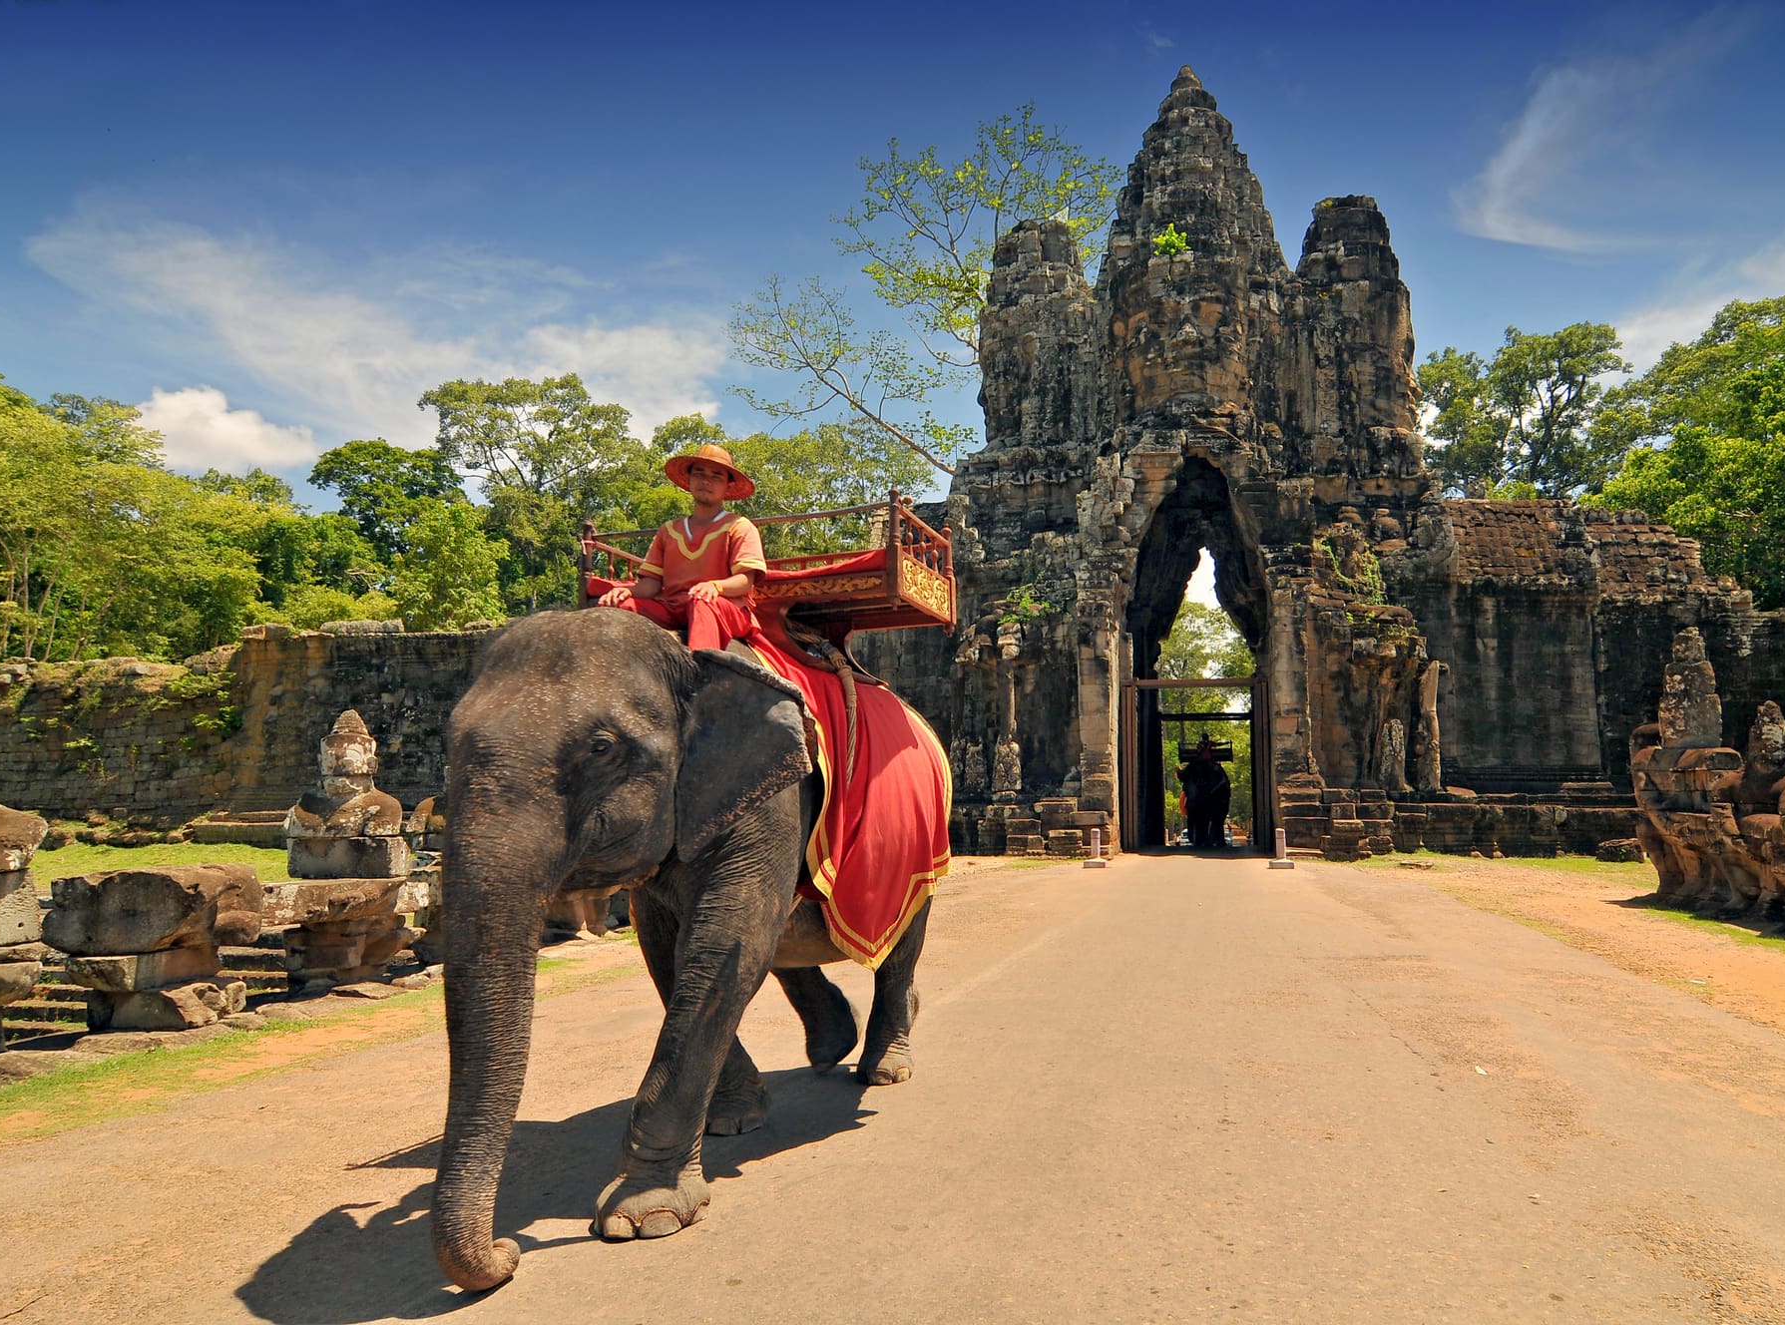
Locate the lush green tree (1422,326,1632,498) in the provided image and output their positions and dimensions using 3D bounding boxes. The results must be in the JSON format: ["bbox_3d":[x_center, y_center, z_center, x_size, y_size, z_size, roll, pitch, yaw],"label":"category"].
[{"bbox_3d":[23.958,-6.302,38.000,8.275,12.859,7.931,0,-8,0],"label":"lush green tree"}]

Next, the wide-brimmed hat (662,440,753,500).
[{"bbox_3d":[-0.744,-0.783,4.050,0.370,0.155,0.370,11,-7,1],"label":"wide-brimmed hat"}]

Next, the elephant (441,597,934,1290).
[{"bbox_3d":[-0.629,0.971,4.371,1.250,2.280,3.050,-3,-8,21],"label":"elephant"}]

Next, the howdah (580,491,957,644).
[{"bbox_3d":[-0.574,-0.381,4.664,1.520,0.560,0.720,-3,-8,21],"label":"howdah"}]

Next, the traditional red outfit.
[{"bbox_3d":[-0.810,-0.230,4.030,0.600,0.780,0.520,-2,-8,14],"label":"traditional red outfit"}]

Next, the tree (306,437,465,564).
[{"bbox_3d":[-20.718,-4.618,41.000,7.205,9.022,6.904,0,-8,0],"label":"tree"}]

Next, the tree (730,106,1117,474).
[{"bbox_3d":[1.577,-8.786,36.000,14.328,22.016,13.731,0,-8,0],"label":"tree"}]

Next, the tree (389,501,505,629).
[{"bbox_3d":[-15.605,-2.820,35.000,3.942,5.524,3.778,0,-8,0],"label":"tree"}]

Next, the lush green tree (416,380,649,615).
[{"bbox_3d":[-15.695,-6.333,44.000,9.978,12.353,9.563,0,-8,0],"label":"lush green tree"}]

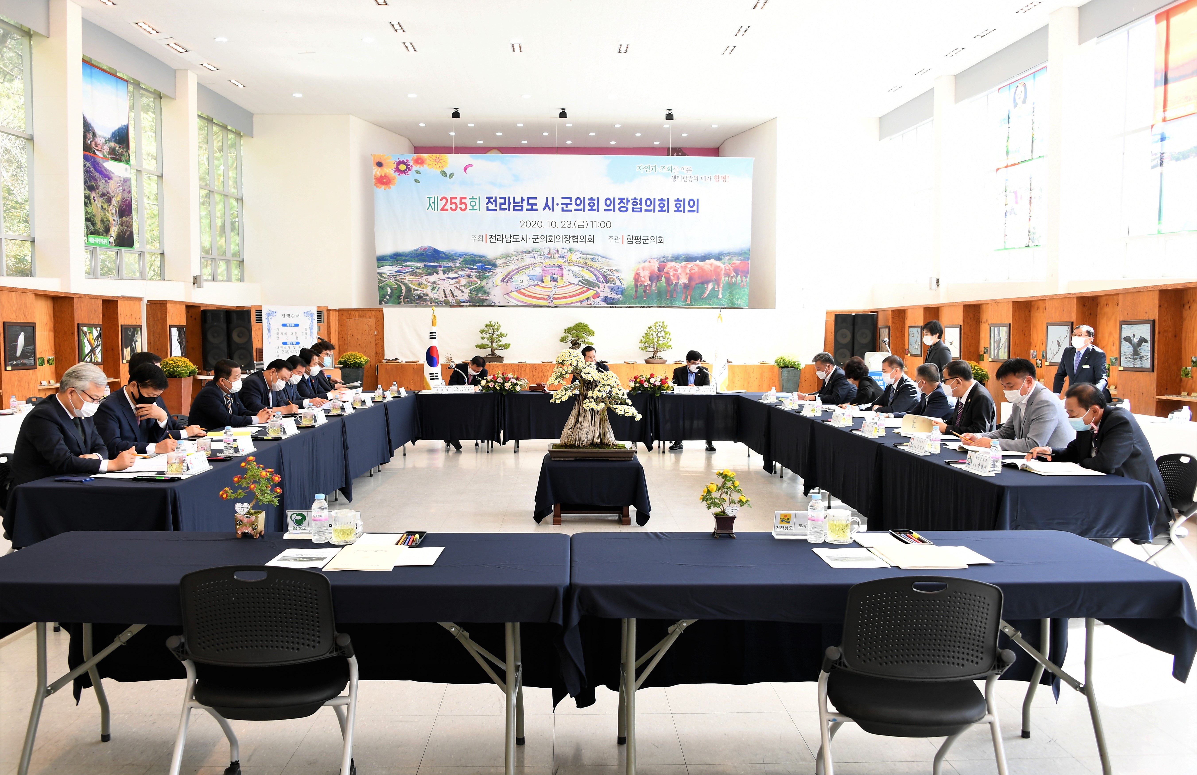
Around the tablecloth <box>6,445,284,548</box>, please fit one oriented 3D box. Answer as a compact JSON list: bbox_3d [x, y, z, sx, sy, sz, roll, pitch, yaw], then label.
[{"bbox_3d":[-2.405,0.733,5.168,0.860,0.645,1.720,0,3,-2],"label":"tablecloth"}]

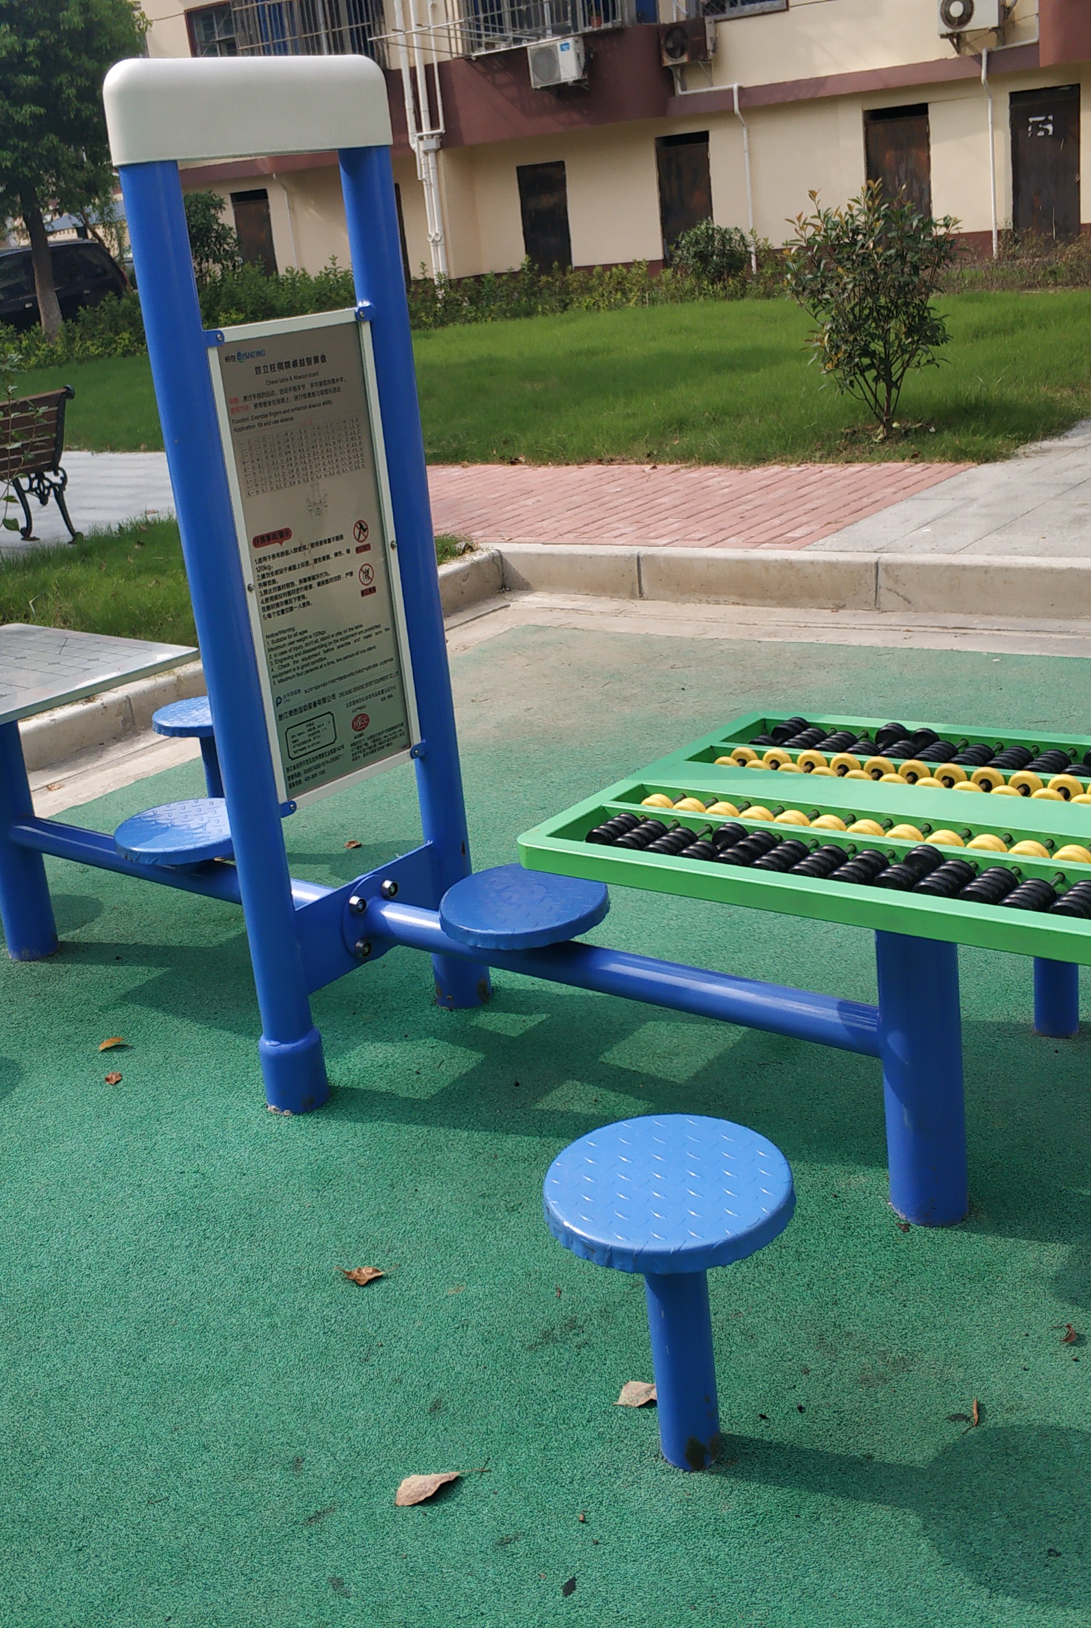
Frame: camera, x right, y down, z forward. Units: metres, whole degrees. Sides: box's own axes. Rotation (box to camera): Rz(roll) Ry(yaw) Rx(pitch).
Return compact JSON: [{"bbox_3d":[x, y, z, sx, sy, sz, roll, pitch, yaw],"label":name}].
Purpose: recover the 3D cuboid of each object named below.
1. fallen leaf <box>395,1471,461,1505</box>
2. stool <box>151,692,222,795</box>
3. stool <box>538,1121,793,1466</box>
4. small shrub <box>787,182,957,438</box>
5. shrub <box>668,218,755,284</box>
[{"bbox_3d":[-0.152,0.827,2.093,0.088,0.017,0.050,-17,22,-28],"label":"fallen leaf"},{"bbox_3d":[-0.816,-0.076,4.303,0.296,0.388,0.296,9,24,36],"label":"stool"},{"bbox_3d":[0.164,0.611,2.051,0.296,0.388,0.296,-5,19,2],"label":"stool"},{"bbox_3d":[1.599,-2.477,8.287,0.831,1.178,0.831,9,24,36],"label":"small shrub"},{"bbox_3d":[2.102,-7.001,21.279,1.100,1.000,1.100,-5,19,2],"label":"shrub"}]

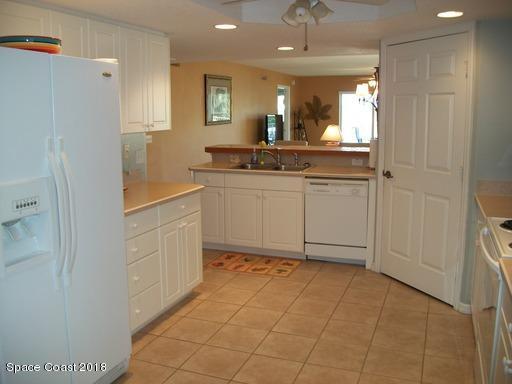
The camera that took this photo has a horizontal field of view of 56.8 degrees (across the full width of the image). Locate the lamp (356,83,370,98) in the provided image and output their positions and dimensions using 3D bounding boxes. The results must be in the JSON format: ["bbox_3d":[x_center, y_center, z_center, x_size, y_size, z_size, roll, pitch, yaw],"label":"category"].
[{"bbox_3d":[1.571,-1.493,6.961,0.190,0.210,0.190,3,10,21],"label":"lamp"}]

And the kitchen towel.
[{"bbox_3d":[1.222,-0.389,4.851,0.120,0.285,0.120,3,10,21],"label":"kitchen towel"}]

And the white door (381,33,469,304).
[{"bbox_3d":[1.345,-0.182,3.861,0.045,2.030,0.850,-5,10,-23],"label":"white door"}]

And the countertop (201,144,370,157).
[{"bbox_3d":[0.412,-0.493,5.576,2.020,0.045,0.600,3,10,21],"label":"countertop"}]

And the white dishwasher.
[{"bbox_3d":[0.881,0.228,4.869,0.607,0.822,0.607,3,10,21],"label":"white dishwasher"}]

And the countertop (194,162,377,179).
[{"bbox_3d":[0.310,-0.231,5.021,1.947,0.040,0.636,3,10,21],"label":"countertop"}]

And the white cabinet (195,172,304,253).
[{"bbox_3d":[0.017,0.153,5.213,1.225,0.780,0.597,3,10,21],"label":"white cabinet"}]

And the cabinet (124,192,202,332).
[{"bbox_3d":[-0.930,0.455,3.475,0.594,0.780,1.150,3,10,21],"label":"cabinet"}]

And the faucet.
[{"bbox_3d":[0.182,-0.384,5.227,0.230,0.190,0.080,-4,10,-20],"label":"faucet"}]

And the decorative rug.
[{"bbox_3d":[-0.001,0.725,4.729,0.842,0.010,0.515,3,10,21],"label":"decorative rug"}]

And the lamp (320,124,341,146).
[{"bbox_3d":[1.501,-1.019,9.356,0.440,0.620,0.440,3,10,21],"label":"lamp"}]

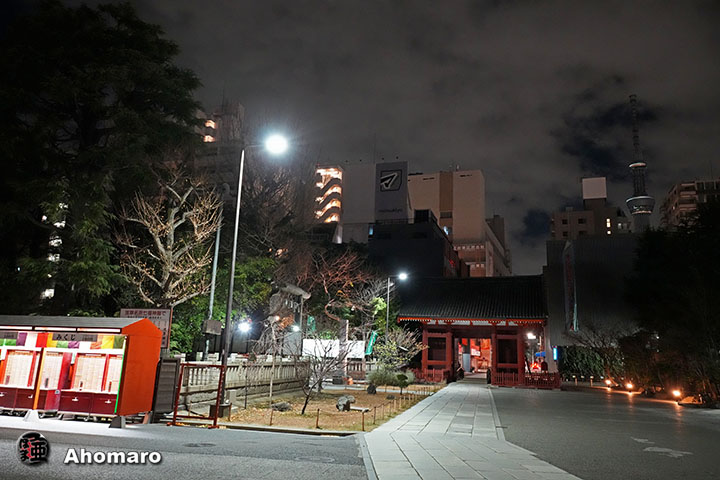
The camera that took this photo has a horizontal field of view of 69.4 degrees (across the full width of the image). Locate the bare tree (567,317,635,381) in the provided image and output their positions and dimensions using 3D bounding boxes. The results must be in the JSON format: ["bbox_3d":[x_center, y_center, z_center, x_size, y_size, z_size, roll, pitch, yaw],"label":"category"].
[{"bbox_3d":[16.956,8.015,36.462,4.470,4.980,4.250,-4,-13,24],"label":"bare tree"}]

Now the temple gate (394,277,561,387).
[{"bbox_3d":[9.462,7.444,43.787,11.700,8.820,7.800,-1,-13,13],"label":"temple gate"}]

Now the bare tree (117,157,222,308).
[{"bbox_3d":[-6.719,1.124,17.911,3.480,8.390,3.300,6,-13,-20],"label":"bare tree"}]

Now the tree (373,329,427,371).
[{"bbox_3d":[2.878,8.406,37.975,3.740,3.830,3.550,1,-12,5],"label":"tree"}]

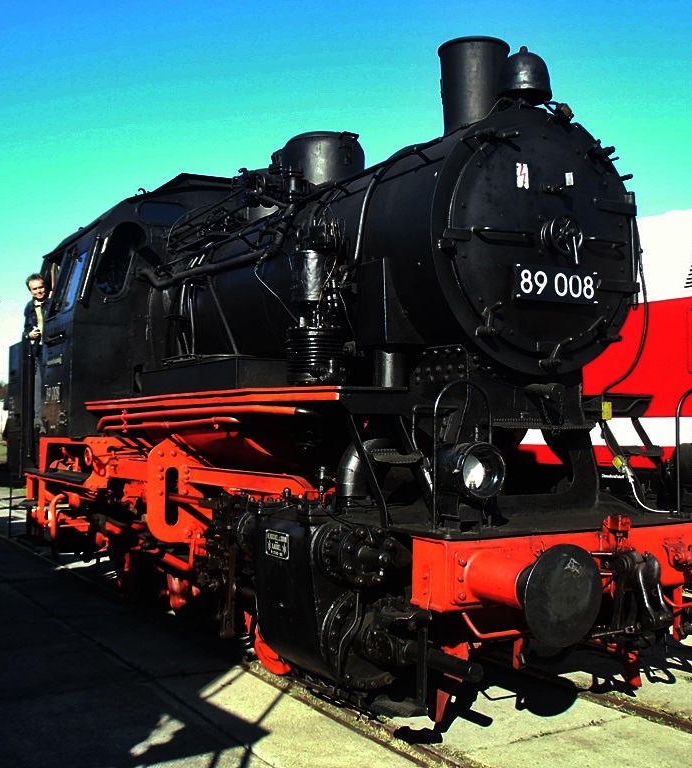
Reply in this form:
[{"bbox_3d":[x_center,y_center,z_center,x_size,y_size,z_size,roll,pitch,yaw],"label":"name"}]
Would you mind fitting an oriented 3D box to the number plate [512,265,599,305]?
[{"bbox_3d":[1.215,-0.570,5.629,0.610,0.185,0.040,1,-3,-30],"label":"number plate"}]

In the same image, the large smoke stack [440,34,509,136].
[{"bbox_3d":[0.832,-1.855,6.319,0.460,0.620,0.460,1,-3,-30],"label":"large smoke stack"}]

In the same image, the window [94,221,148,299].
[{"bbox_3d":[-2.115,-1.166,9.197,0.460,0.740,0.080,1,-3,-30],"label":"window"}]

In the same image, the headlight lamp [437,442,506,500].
[{"bbox_3d":[0.625,0.439,4.861,0.280,0.280,0.250,1,-3,-30],"label":"headlight lamp"}]

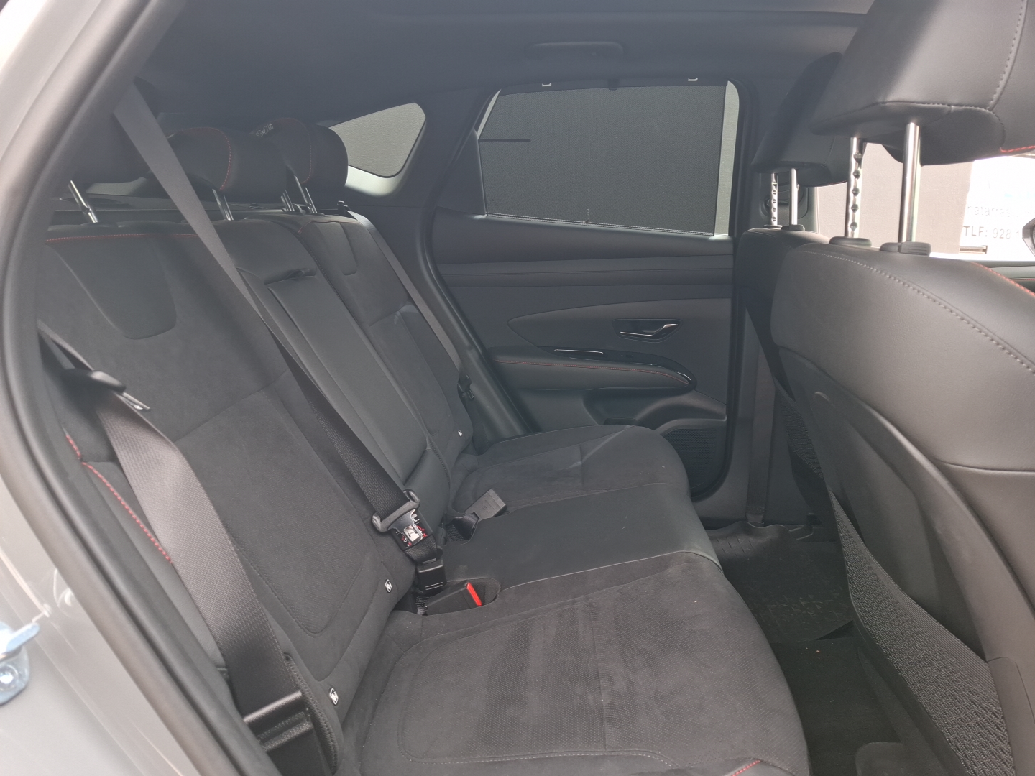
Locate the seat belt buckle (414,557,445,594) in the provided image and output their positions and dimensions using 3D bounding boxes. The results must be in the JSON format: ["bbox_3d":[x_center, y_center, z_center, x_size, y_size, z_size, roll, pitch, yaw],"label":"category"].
[{"bbox_3d":[-0.131,0.282,1.035,0.041,0.043,0.025,-14,15,-20],"label":"seat belt buckle"}]

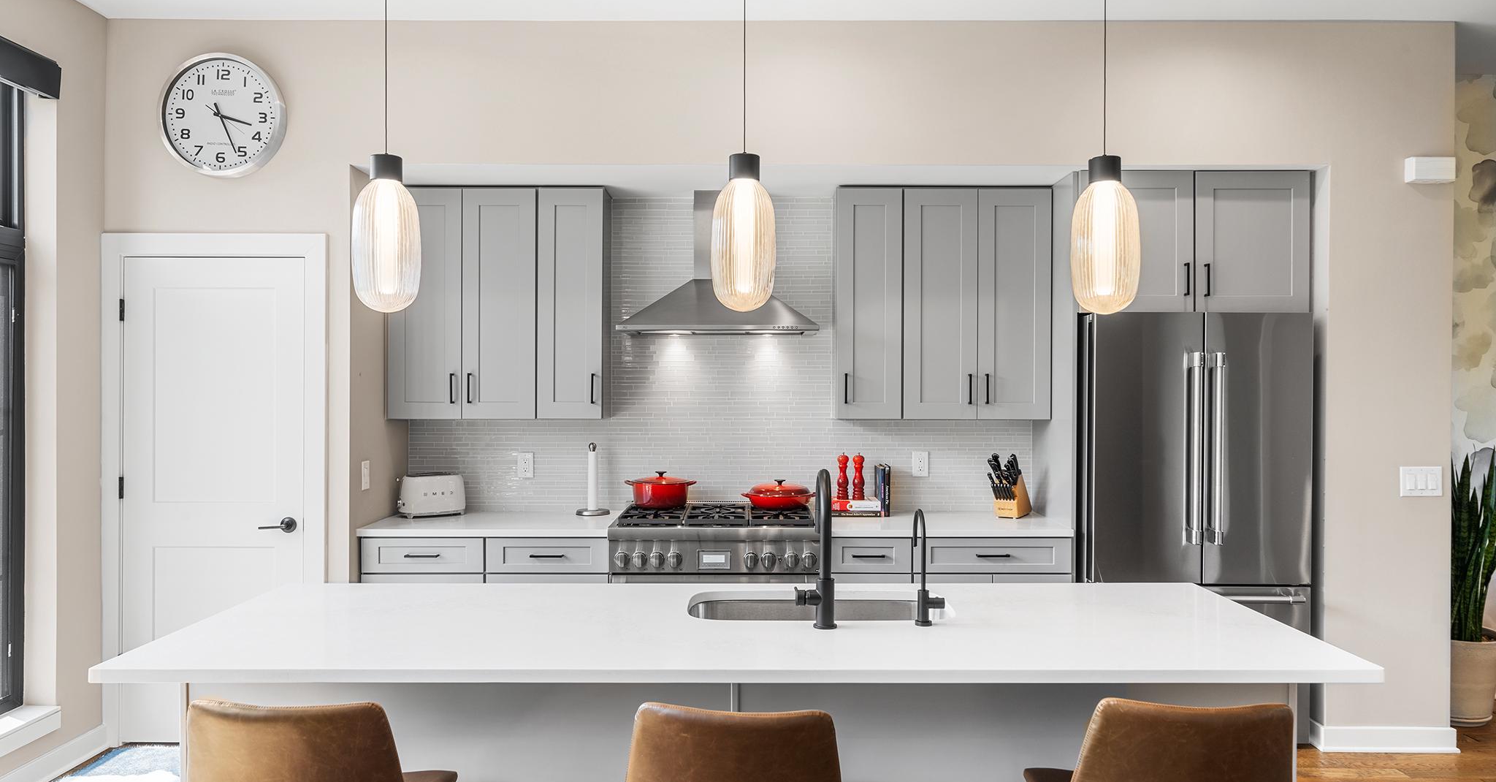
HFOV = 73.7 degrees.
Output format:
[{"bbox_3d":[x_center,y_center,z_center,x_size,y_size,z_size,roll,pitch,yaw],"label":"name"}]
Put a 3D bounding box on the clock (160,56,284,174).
[{"bbox_3d":[-2.194,-1.150,4.160,0.503,0.503,0.052,0,0,0],"label":"clock"}]

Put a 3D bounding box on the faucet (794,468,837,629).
[{"bbox_3d":[0.172,0.400,2.632,0.108,0.390,0.280,0,0,0],"label":"faucet"}]

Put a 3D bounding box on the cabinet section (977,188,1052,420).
[{"bbox_3d":[1.230,-0.402,4.755,0.343,1.067,0.330,0,0,0],"label":"cabinet section"}]

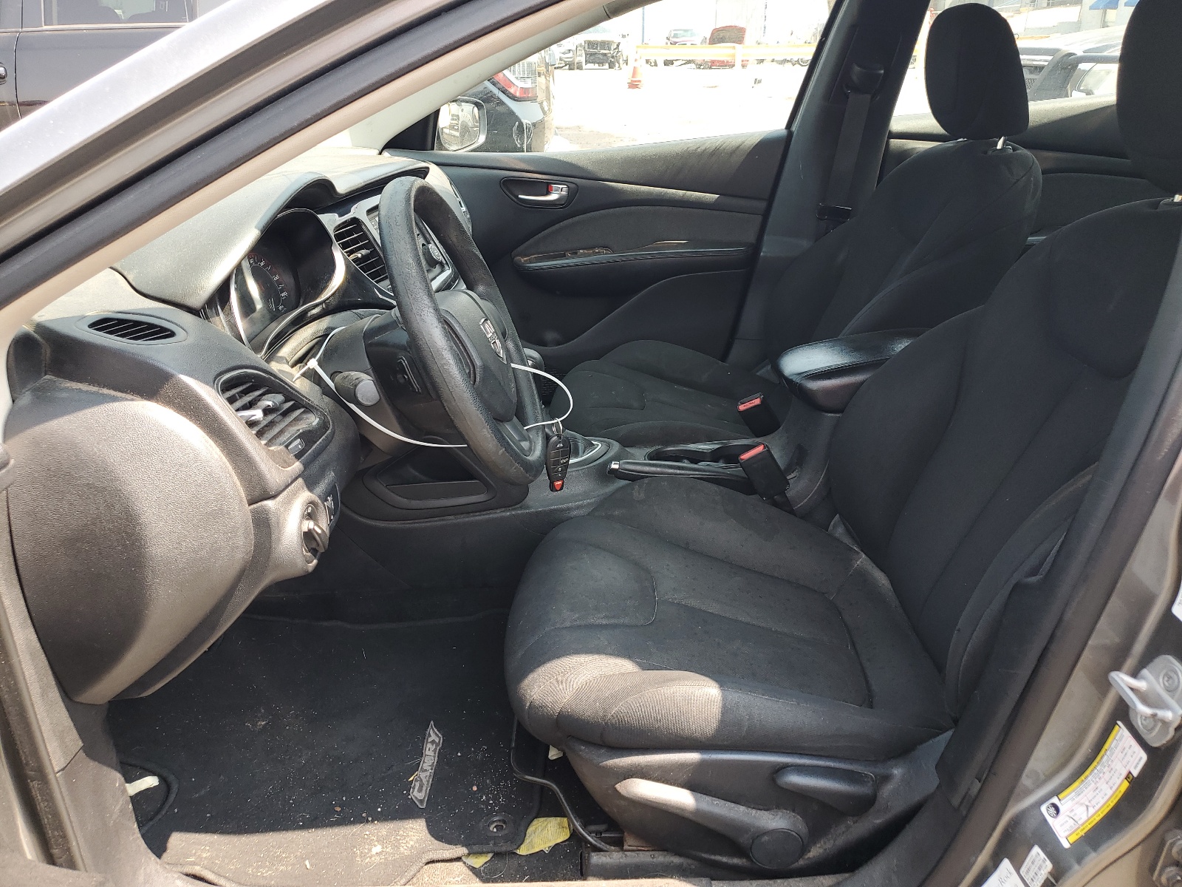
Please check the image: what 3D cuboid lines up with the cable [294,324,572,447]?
[{"bbox_3d":[-0.165,-0.080,1.048,0.280,0.165,0.230,0,24,2],"label":"cable"}]

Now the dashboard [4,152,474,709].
[{"bbox_3d":[-0.453,-0.223,1.393,0.520,0.435,1.400,0,24,2],"label":"dashboard"}]

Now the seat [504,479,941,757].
[{"bbox_3d":[0.137,0.214,1.151,0.505,0.165,0.530,0,24,2],"label":"seat"}]

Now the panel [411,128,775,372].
[{"bbox_3d":[-0.010,-0.396,2.062,0.920,0.640,0.130,0,24,2],"label":"panel"}]

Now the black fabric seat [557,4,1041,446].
[{"bbox_3d":[0.361,-0.316,1.713,0.895,0.945,0.540,0,24,2],"label":"black fabric seat"}]

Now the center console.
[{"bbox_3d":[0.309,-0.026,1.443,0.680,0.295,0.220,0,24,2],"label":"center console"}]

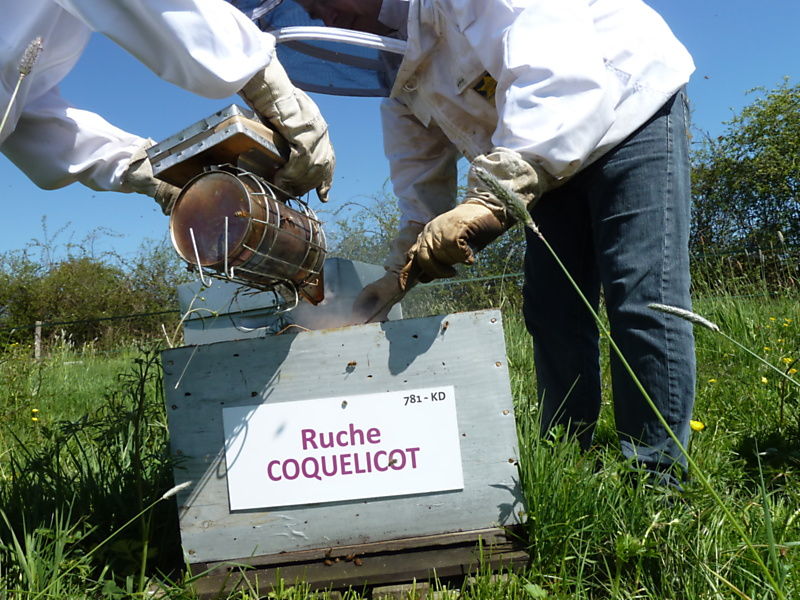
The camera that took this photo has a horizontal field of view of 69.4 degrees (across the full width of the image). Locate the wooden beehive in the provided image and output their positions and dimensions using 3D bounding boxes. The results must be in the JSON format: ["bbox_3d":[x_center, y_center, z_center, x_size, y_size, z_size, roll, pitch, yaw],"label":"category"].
[{"bbox_3d":[-0.079,0.225,1.068,0.500,0.352,0.550,-6,-2,0],"label":"wooden beehive"}]

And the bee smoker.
[{"bbox_3d":[-0.168,-0.094,0.730,0.123,0.198,0.251,-21,-12,16],"label":"bee smoker"}]

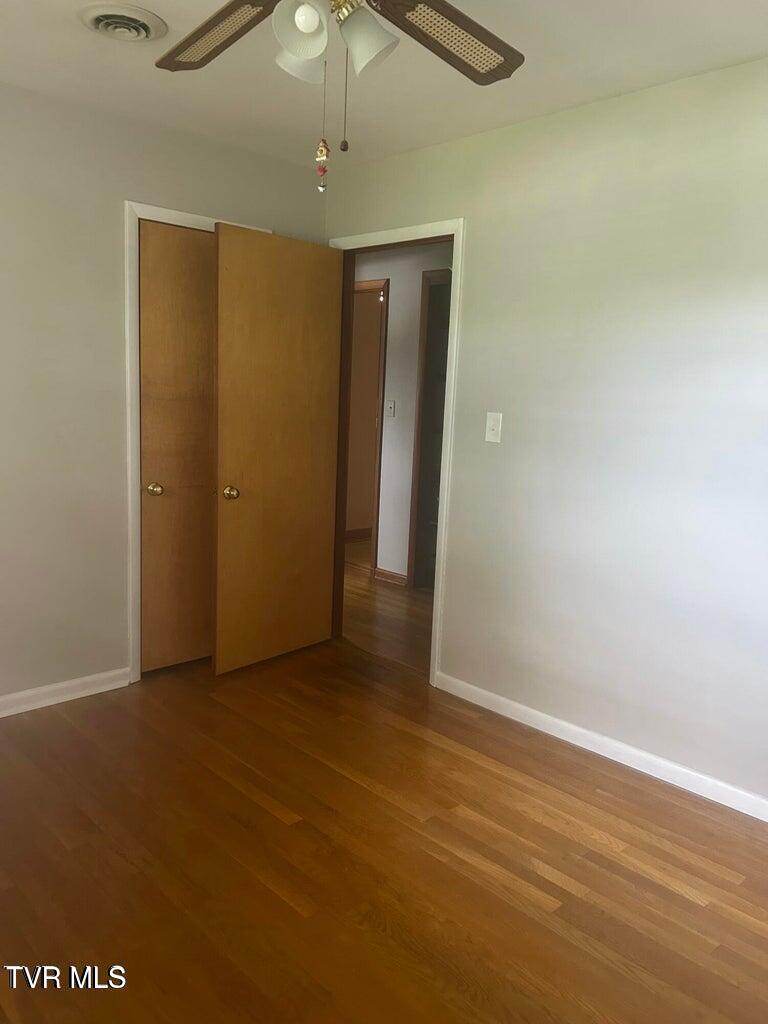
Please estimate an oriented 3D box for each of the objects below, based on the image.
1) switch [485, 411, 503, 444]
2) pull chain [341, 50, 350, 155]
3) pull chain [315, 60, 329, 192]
[{"bbox_3d":[0.458,-0.355,3.237,0.018,0.117,0.073,-6,13,-43],"label":"switch"},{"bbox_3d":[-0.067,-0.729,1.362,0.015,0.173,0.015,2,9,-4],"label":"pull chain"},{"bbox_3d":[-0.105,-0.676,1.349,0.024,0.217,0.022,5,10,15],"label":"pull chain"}]

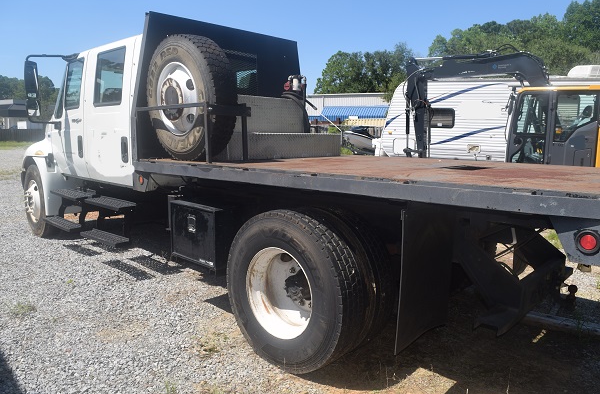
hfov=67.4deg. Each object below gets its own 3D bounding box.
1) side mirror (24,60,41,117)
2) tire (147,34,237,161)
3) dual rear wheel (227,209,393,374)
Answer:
[{"bbox_3d":[-3.139,-1.265,5.269,0.110,0.620,0.170,3,9,22],"label":"side mirror"},{"bbox_3d":[-0.969,-0.847,3.927,1.050,1.050,0.280,8,11,43],"label":"tire"},{"bbox_3d":[0.045,0.586,3.088,1.050,1.050,0.610,7,11,42],"label":"dual rear wheel"}]

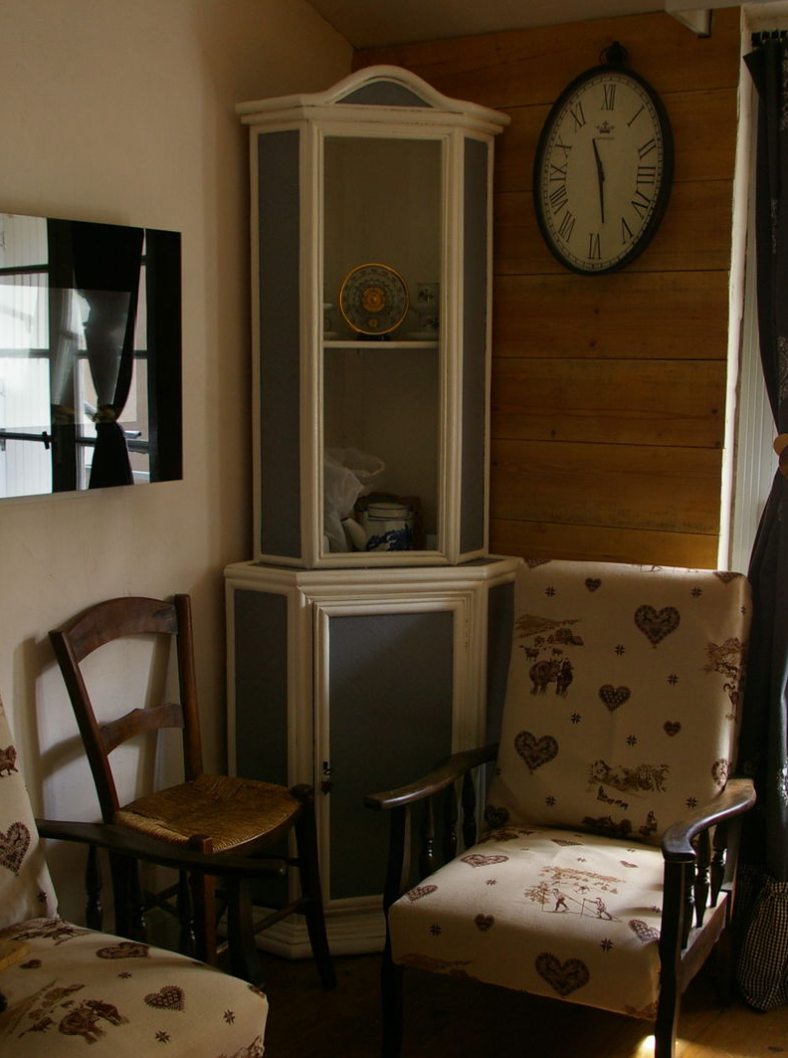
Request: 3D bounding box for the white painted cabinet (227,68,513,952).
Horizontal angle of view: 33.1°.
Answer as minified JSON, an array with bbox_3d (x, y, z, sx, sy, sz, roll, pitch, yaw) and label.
[{"bbox_3d":[-0.065,-0.026,3.276,0.715,2.043,0.493,-1,8,-10],"label":"white painted cabinet"}]

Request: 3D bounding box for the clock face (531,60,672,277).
[{"bbox_3d":[0.481,-0.812,3.019,0.332,0.462,0.050,8,11,28],"label":"clock face"}]

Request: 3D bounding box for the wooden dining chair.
[{"bbox_3d":[-0.424,0.614,2.885,0.446,0.885,0.440,5,10,30],"label":"wooden dining chair"}]

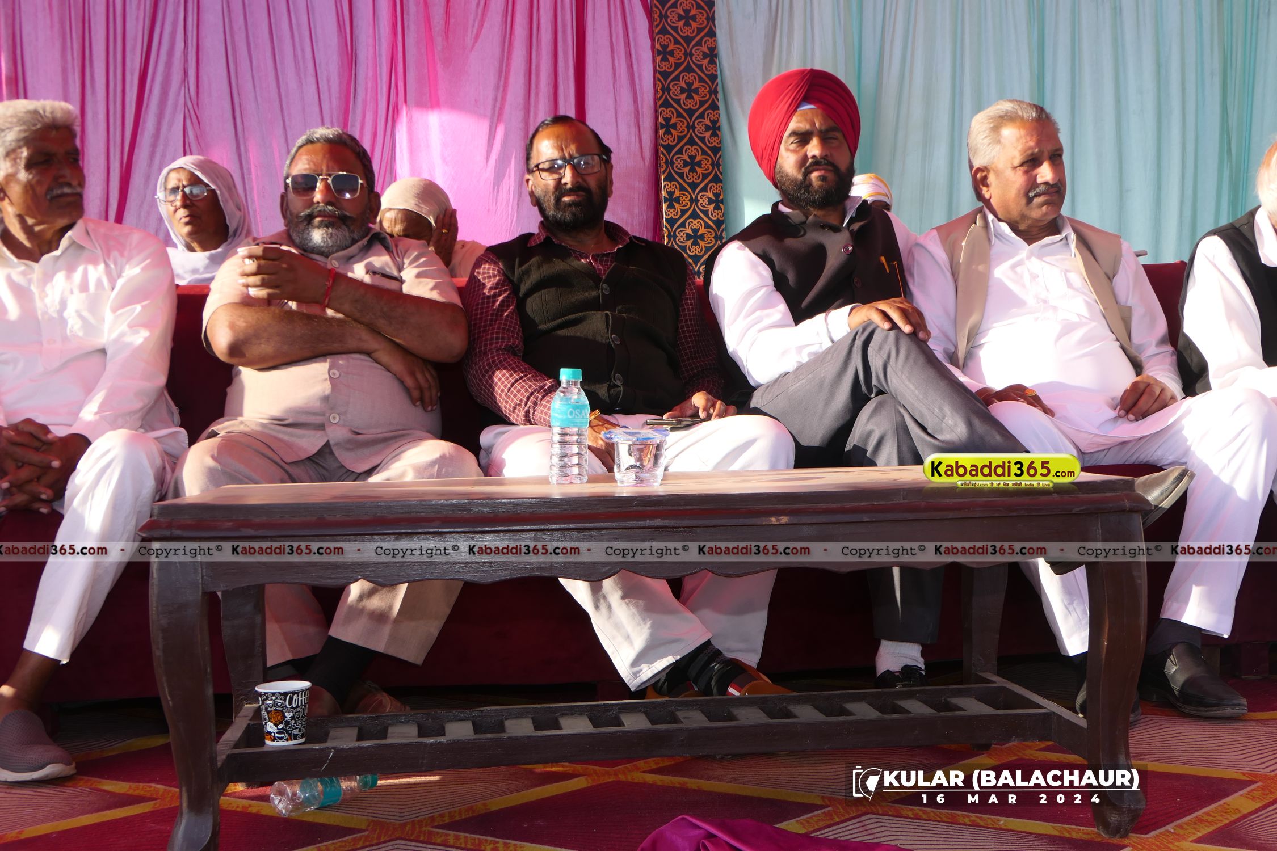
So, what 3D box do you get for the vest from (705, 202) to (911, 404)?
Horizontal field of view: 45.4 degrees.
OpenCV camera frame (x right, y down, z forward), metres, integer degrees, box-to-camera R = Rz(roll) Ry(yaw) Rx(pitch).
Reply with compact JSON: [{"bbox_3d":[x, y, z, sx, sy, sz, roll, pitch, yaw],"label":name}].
[{"bbox_3d":[0.344,-0.239,3.050,0.430,0.430,0.330,0,-6,-28],"label":"vest"}]

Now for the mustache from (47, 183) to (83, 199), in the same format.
[{"bbox_3d":[-1.128,-0.461,3.000,0.035,0.032,0.085,-1,1,33],"label":"mustache"}]

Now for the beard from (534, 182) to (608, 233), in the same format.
[{"bbox_3d":[-0.137,-0.440,3.080,0.148,0.100,0.100,-7,1,-3],"label":"beard"}]

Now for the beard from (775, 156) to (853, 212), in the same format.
[{"bbox_3d":[0.354,-0.485,3.070,0.148,0.105,0.100,-3,1,-16],"label":"beard"}]

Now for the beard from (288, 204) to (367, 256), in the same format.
[{"bbox_3d":[-0.607,-0.381,2.980,0.150,0.105,0.110,-1,-2,-5],"label":"beard"}]

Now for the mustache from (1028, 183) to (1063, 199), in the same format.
[{"bbox_3d":[0.818,-0.471,3.060,0.085,0.032,0.035,-2,1,-30],"label":"mustache"}]

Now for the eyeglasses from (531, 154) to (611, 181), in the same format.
[{"bbox_3d":[-0.137,-0.499,3.008,0.142,0.043,0.140,-8,1,-4],"label":"eyeglasses"}]

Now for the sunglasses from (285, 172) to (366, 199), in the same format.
[{"bbox_3d":[-0.607,-0.457,2.988,0.148,0.050,0.140,-1,-2,-5],"label":"sunglasses"}]

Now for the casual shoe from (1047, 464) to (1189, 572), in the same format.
[{"bbox_3d":[0.764,0.137,2.460,0.290,0.115,0.105,-34,5,24],"label":"casual shoe"}]

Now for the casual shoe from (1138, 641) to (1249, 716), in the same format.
[{"bbox_3d":[0.990,0.451,2.775,0.102,0.110,0.285,-1,1,-22],"label":"casual shoe"}]

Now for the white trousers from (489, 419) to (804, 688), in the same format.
[{"bbox_3d":[-0.019,0.203,2.887,0.545,0.540,0.620,-1,1,-6],"label":"white trousers"}]

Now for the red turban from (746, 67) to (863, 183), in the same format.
[{"bbox_3d":[0.335,-0.602,3.080,0.215,0.220,0.240,-3,-2,-9],"label":"red turban"}]

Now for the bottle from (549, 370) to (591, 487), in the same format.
[{"bbox_3d":[-0.094,0.001,2.090,0.053,0.158,0.053,0,0,0],"label":"bottle"}]

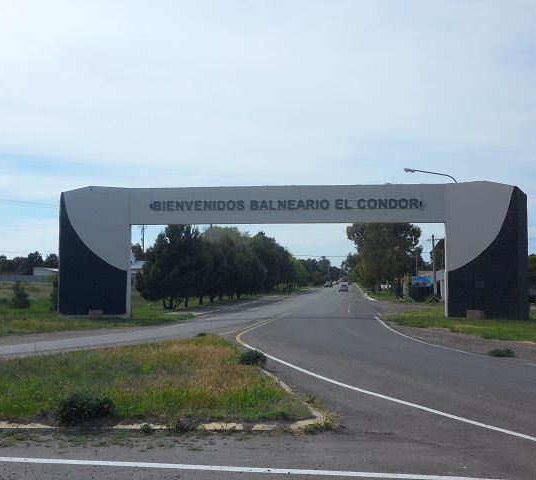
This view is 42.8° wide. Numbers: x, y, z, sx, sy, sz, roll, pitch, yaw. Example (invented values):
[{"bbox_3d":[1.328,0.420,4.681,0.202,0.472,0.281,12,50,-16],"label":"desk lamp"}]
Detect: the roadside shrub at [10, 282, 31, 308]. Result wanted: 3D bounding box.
[{"bbox_3d":[-15.658,3.470,43.368,1.208,1.738,1.208,0,-4,0],"label":"roadside shrub"}]

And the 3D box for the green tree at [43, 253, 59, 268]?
[{"bbox_3d":[-53.011,6.928,167.894,4.666,7.726,4.666,0,-4,0],"label":"green tree"}]

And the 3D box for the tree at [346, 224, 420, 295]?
[{"bbox_3d":[14.932,1.801,88.058,9.648,10.729,9.648,0,-4,0],"label":"tree"}]

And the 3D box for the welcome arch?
[{"bbox_3d":[0.884,0.576,32.627,21.874,6.205,1.300,0,-4,6],"label":"welcome arch"}]

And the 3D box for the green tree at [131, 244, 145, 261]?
[{"bbox_3d":[-24.983,4.552,129.968,3.801,8.167,3.801,0,-4,0],"label":"green tree"}]

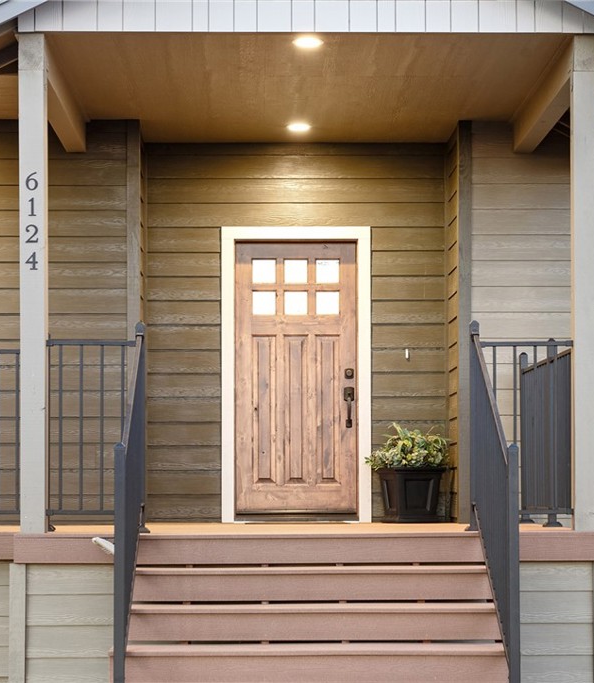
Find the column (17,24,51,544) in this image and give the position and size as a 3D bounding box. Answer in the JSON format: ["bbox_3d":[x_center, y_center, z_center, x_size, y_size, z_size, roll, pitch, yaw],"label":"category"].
[{"bbox_3d":[-1.472,-0.327,11.120,0.145,2.760,0.145,0,-2,-1],"label":"column"}]

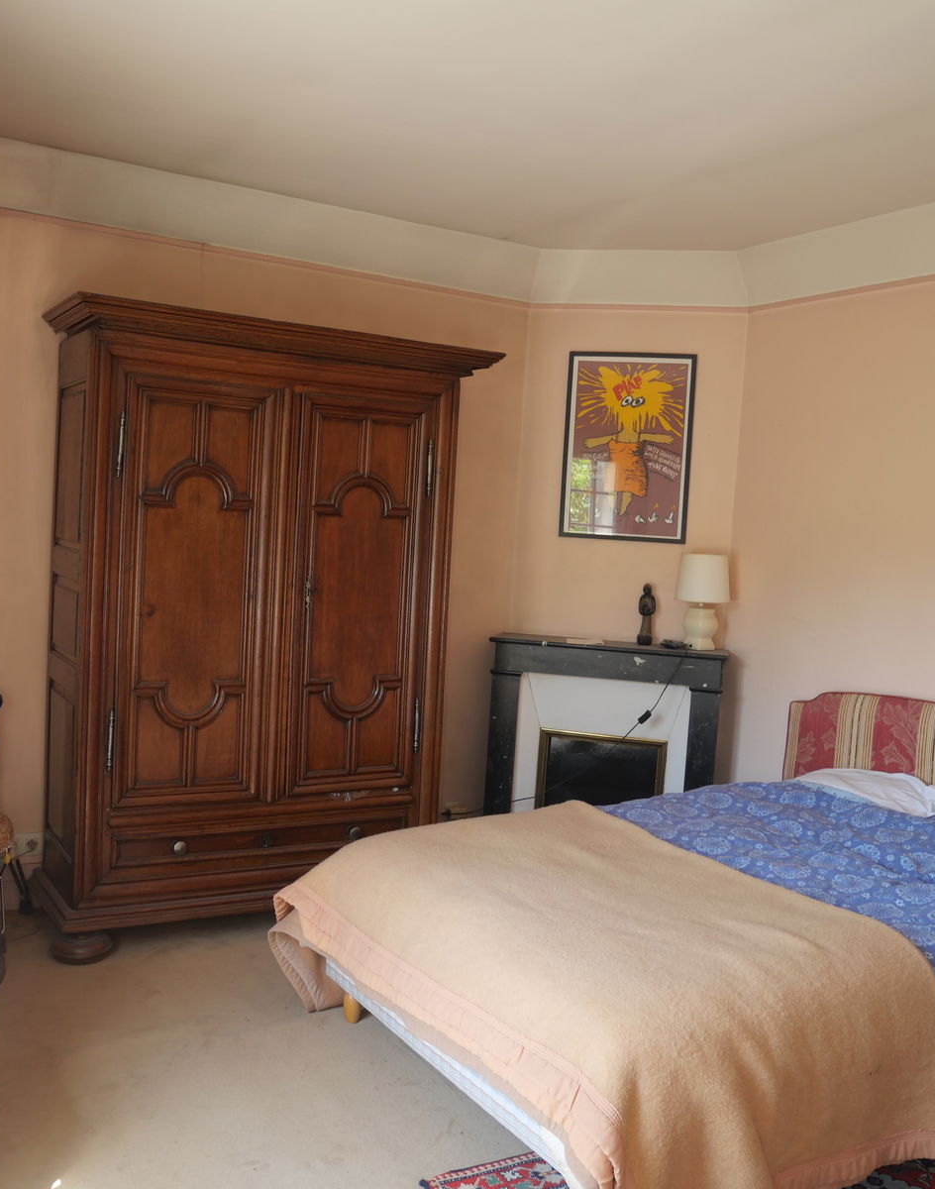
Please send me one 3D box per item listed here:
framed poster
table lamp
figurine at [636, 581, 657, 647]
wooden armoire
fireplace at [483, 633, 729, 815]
[{"bbox_3d":[0.699,-0.643,4.796,0.555,0.815,0.025,4,3,13],"label":"framed poster"},{"bbox_3d":[0.995,0.036,4.638,0.235,0.415,0.235,4,3,13],"label":"table lamp"},{"bbox_3d":[0.773,0.090,4.743,0.074,0.270,0.072,4,3,13],"label":"figurine"},{"bbox_3d":[-0.746,0.141,4.107,1.570,2.195,0.570,2,3,-28],"label":"wooden armoire"},{"bbox_3d":[0.578,0.750,4.758,1.000,1.070,0.260,4,3,13],"label":"fireplace"}]

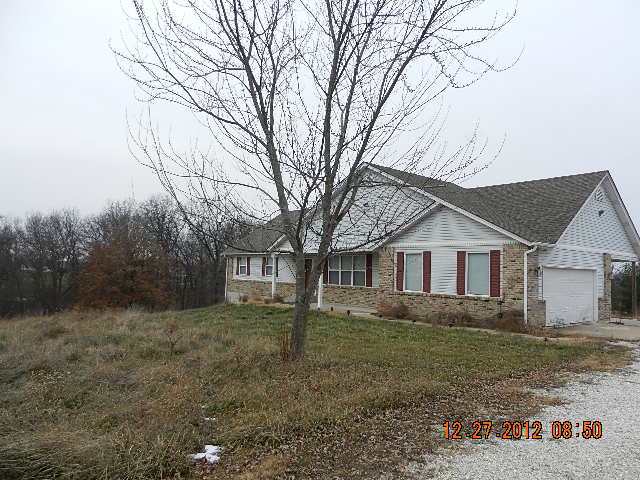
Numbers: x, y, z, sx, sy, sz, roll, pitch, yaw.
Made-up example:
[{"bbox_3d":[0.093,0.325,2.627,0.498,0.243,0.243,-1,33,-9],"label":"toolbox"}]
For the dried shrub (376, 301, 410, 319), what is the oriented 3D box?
[{"bbox_3d":[3.154,2.984,19.953,0.950,0.750,1.050,4,-4,-37],"label":"dried shrub"}]

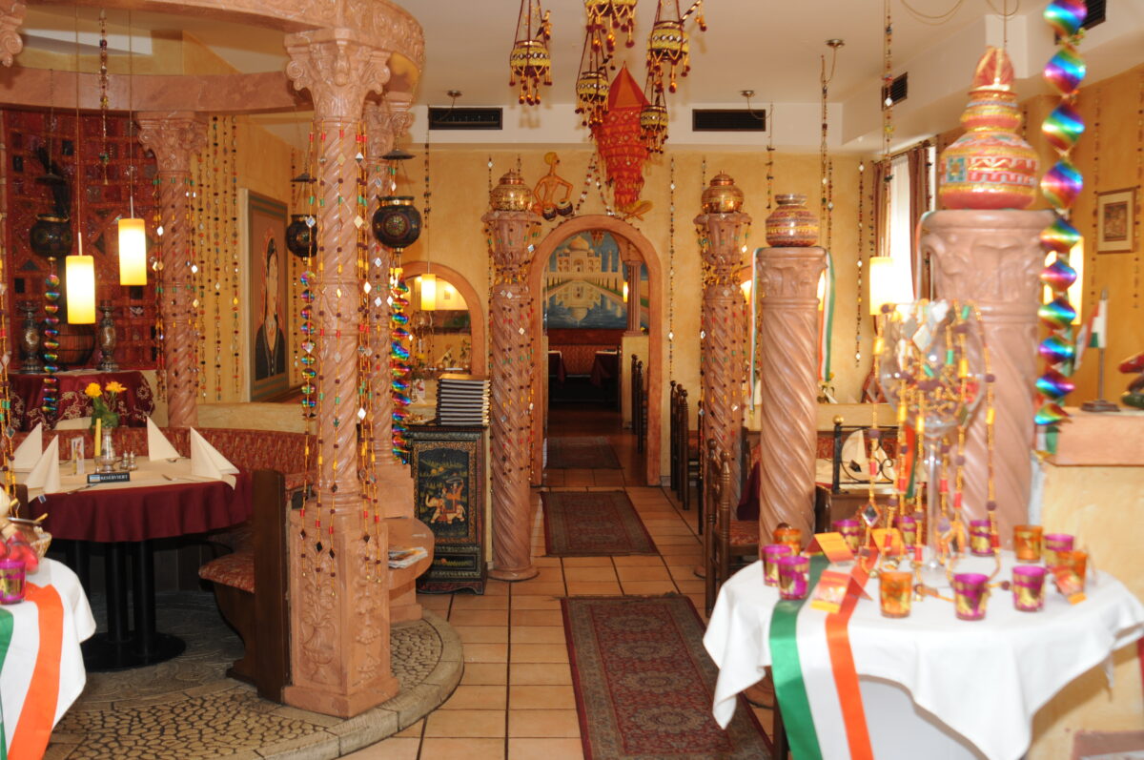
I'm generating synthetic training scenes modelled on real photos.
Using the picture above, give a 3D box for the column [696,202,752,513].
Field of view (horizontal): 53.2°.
[{"bbox_3d":[0.893,0.087,6.680,0.340,2.120,0.340,1,5,8],"label":"column"}]

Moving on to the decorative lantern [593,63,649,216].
[{"bbox_3d":[0.324,-1.504,7.109,0.410,0.920,0.410,0,4,-3],"label":"decorative lantern"}]

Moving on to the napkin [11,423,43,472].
[{"bbox_3d":[-2.453,0.299,5.175,0.140,0.200,0.150,1,5,15],"label":"napkin"}]

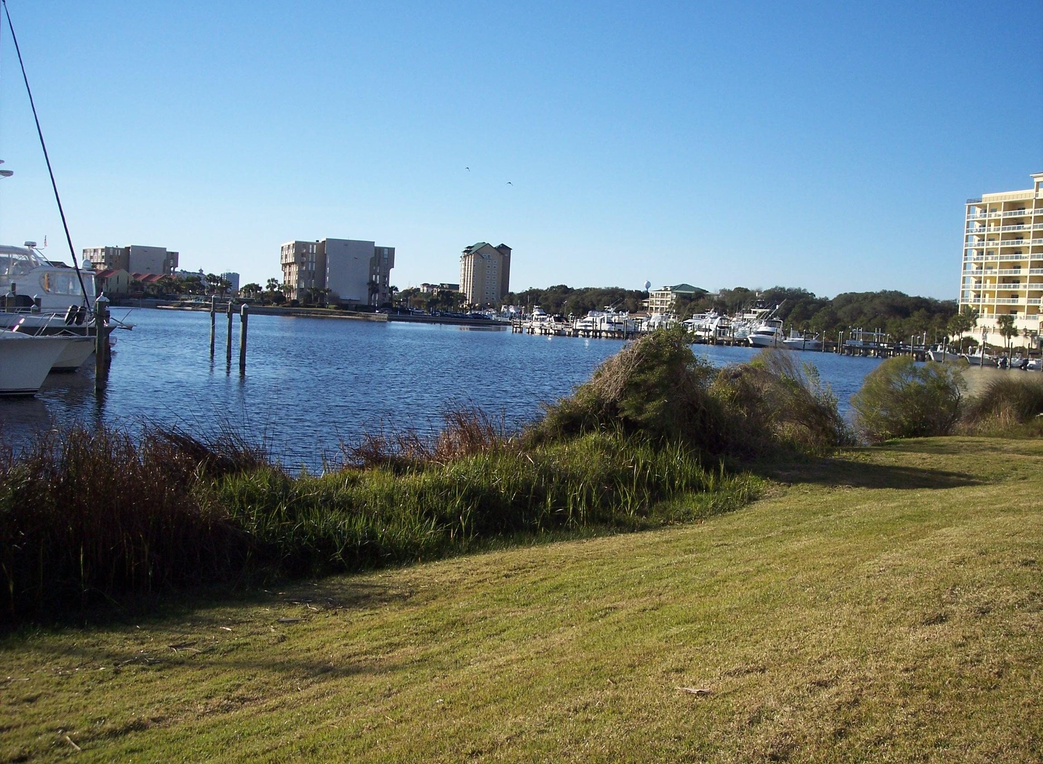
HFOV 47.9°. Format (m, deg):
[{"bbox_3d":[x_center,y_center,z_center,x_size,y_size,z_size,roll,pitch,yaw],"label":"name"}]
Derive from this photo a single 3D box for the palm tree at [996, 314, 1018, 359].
[{"bbox_3d":[78.524,-7.312,190.000,3.300,7.200,3.200,4,3,22],"label":"palm tree"}]

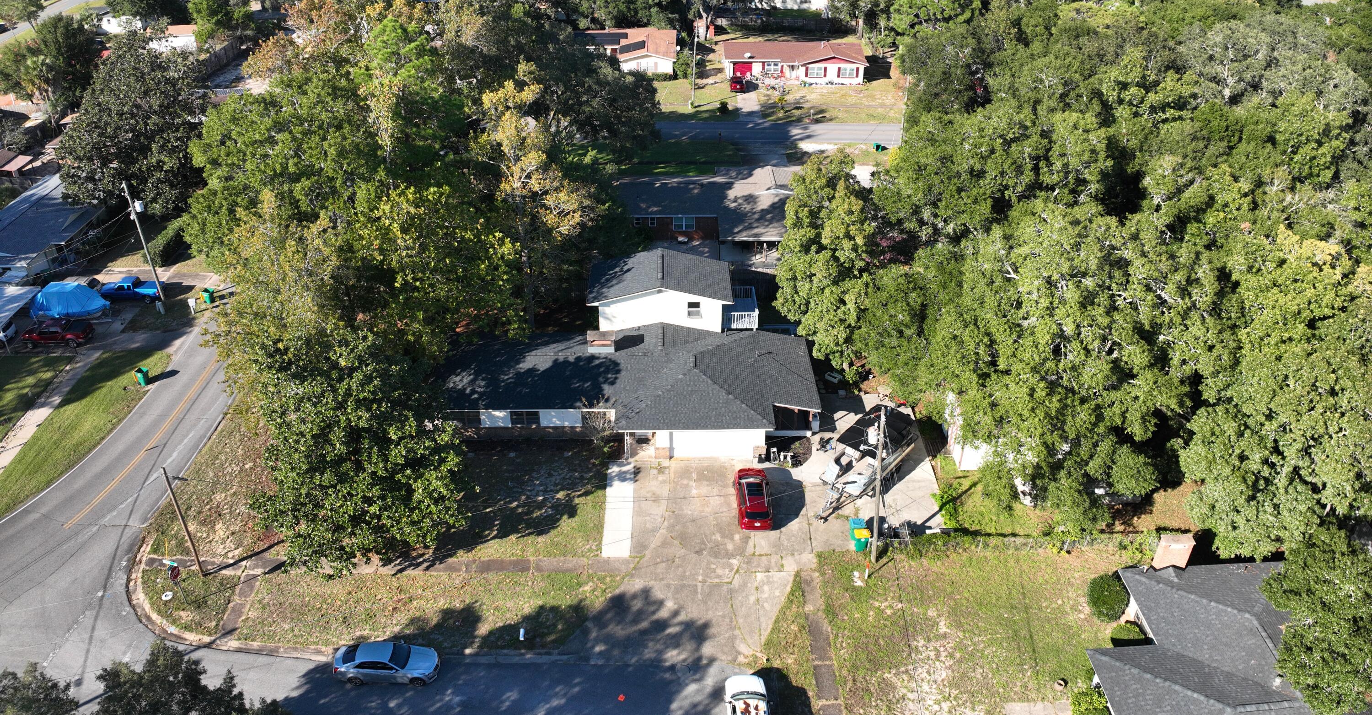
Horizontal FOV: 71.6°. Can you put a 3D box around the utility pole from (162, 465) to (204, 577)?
[{"bbox_3d":[-24.602,8.168,46.458,0.240,7.260,0.240,0,32,0],"label":"utility pole"}]

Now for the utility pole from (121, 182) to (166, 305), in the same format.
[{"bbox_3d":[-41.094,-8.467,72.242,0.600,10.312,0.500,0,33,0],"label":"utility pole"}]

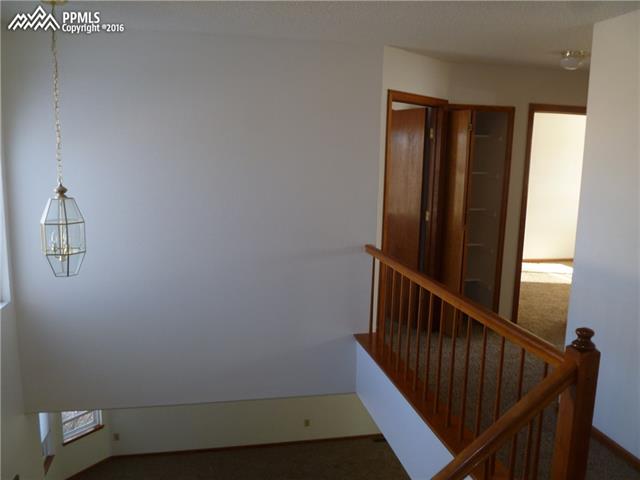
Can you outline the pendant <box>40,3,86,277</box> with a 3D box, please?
[{"bbox_3d":[-1.567,-0.593,3.105,0.265,1.620,0.265,0,8,-11],"label":"pendant"}]

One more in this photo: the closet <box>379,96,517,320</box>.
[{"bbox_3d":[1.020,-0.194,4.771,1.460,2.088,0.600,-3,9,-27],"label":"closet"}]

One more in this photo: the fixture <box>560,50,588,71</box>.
[{"bbox_3d":[2.004,-1.416,4.119,0.215,0.145,0.215,0,8,-11],"label":"fixture"}]

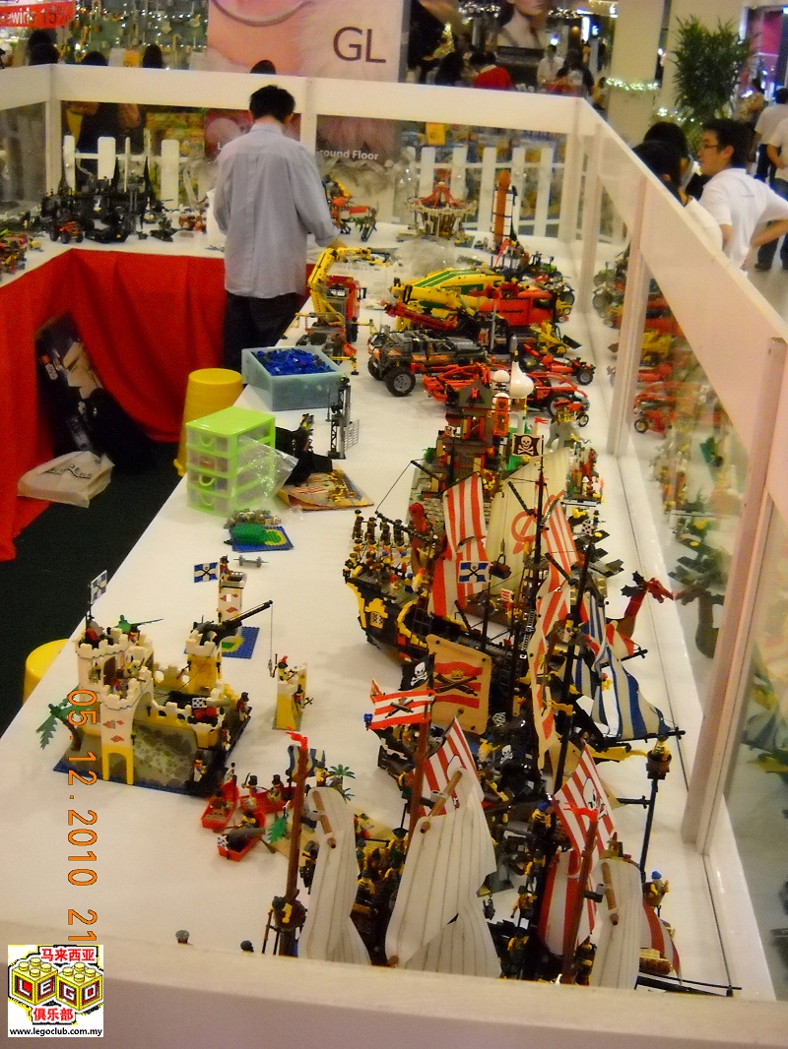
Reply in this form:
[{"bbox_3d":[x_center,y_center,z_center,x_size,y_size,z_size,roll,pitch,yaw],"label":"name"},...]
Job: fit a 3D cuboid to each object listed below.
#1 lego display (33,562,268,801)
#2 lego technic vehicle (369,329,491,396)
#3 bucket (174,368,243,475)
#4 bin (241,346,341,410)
[{"bbox_3d":[-0.384,0.235,2.021,0.305,0.274,0.270,7,23,10],"label":"lego display"},{"bbox_3d":[0.118,-0.531,4.090,0.365,0.175,0.195,-3,23,-15],"label":"lego technic vehicle"},{"bbox_3d":[-0.822,-0.484,5.710,0.335,0.400,0.335,3,22,-1],"label":"bucket"},{"bbox_3d":[-0.320,-0.464,3.948,0.250,0.113,0.335,-5,24,-20],"label":"bin"}]

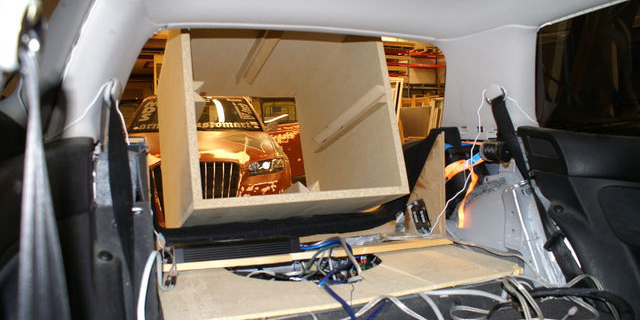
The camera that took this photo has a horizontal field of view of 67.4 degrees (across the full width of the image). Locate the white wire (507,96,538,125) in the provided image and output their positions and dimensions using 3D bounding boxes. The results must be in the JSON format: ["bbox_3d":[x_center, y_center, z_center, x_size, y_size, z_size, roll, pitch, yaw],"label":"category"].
[{"bbox_3d":[0.610,-0.150,1.450,0.035,0.090,0.140,-1,5,-14],"label":"white wire"}]

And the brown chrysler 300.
[{"bbox_3d":[-1.626,-0.128,6.348,1.870,1.460,4.950,-1,5,-14],"label":"brown chrysler 300"}]

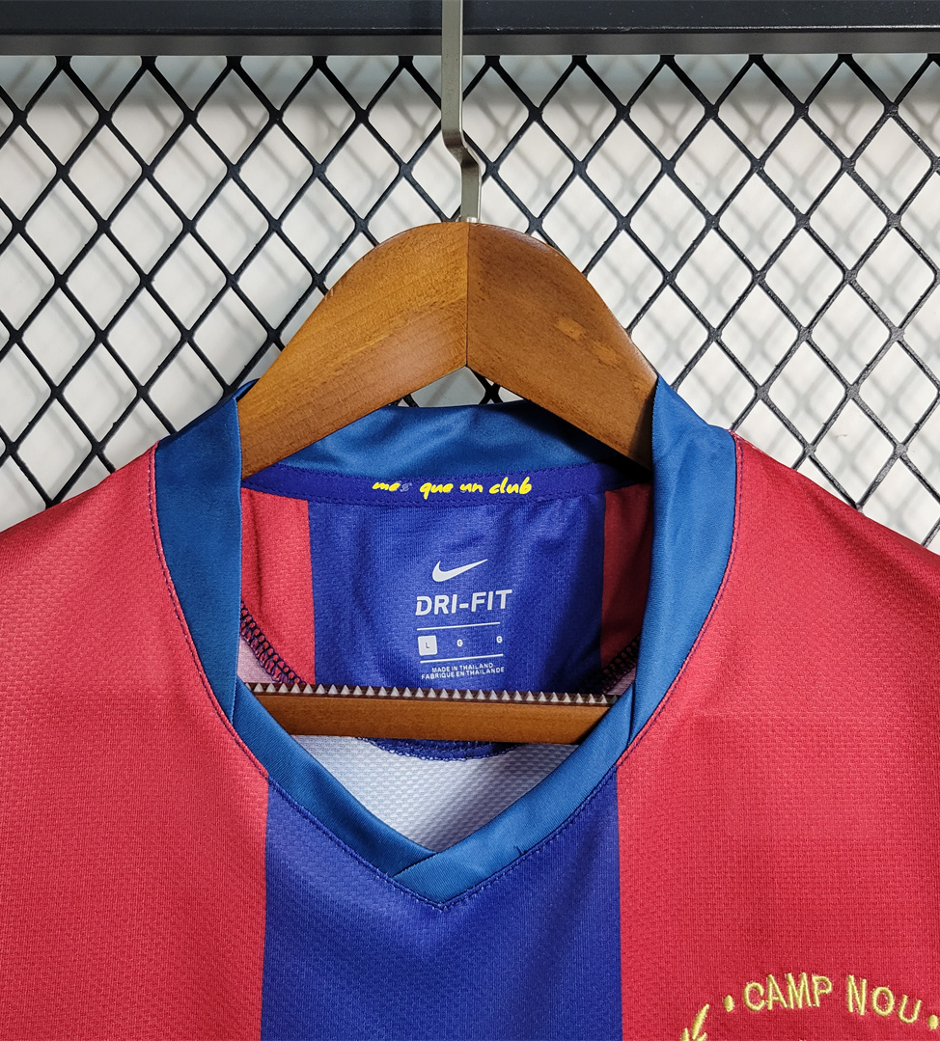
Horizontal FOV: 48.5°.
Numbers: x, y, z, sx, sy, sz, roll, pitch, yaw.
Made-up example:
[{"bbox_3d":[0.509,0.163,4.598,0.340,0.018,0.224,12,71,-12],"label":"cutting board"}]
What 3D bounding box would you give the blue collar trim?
[{"bbox_3d":[-0.009,0.035,0.345,0.193,0.168,0.075,0,-4,5],"label":"blue collar trim"}]

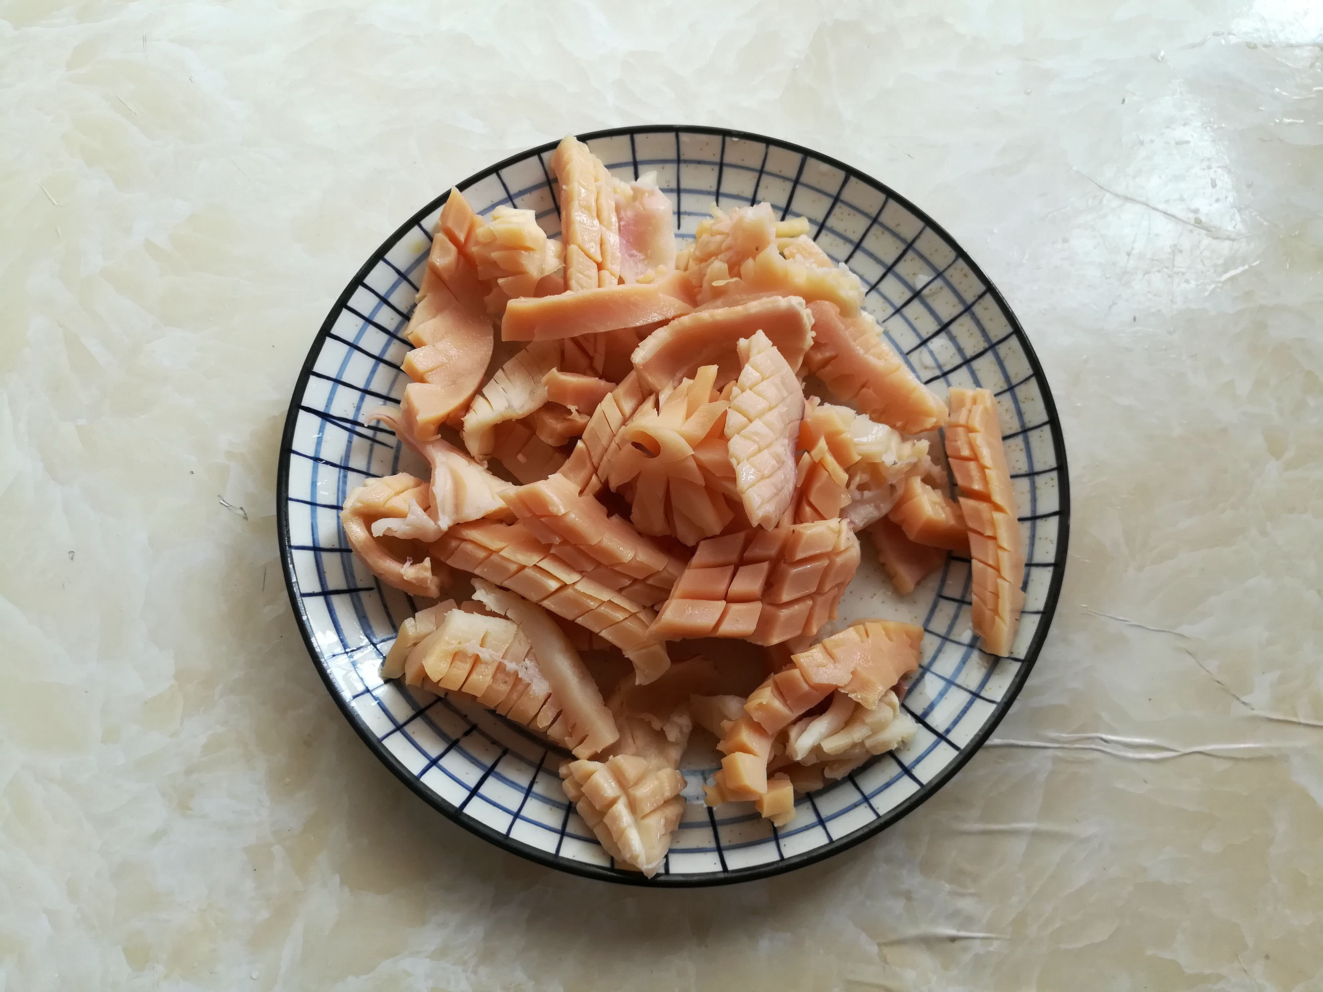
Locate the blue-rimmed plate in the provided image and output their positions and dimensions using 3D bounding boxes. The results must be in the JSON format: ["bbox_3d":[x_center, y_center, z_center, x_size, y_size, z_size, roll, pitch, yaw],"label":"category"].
[{"bbox_3d":[0.004,-0.004,0.274,0.205,0.032,0.205,0,75,-1],"label":"blue-rimmed plate"}]

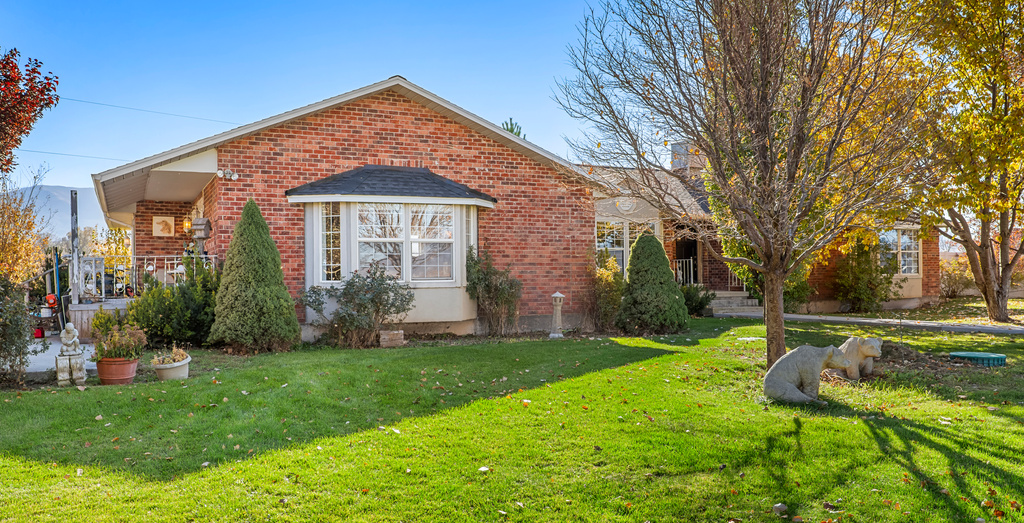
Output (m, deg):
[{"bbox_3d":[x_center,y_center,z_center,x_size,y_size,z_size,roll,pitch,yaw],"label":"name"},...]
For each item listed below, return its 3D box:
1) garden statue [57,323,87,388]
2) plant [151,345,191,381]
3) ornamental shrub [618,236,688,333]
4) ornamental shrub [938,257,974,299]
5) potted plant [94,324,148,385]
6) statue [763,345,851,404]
[{"bbox_3d":[-5.447,1.156,9.850,0.340,0.804,0.330,0,0,-30],"label":"garden statue"},{"bbox_3d":[-4.309,1.287,10.050,0.460,0.467,0.440,0,0,-23],"label":"plant"},{"bbox_3d":[3.016,0.488,17.100,1.500,2.136,1.500,0,0,0],"label":"ornamental shrub"},{"bbox_3d":[17.222,0.642,31.000,1.450,1.596,1.350,0,0,-26],"label":"ornamental shrub"},{"bbox_3d":[-4.903,1.168,9.950,0.610,0.762,0.580,0,0,-26],"label":"potted plant"},{"bbox_3d":[3.250,1.218,8.750,0.930,0.595,0.470,0,0,6],"label":"statue"}]

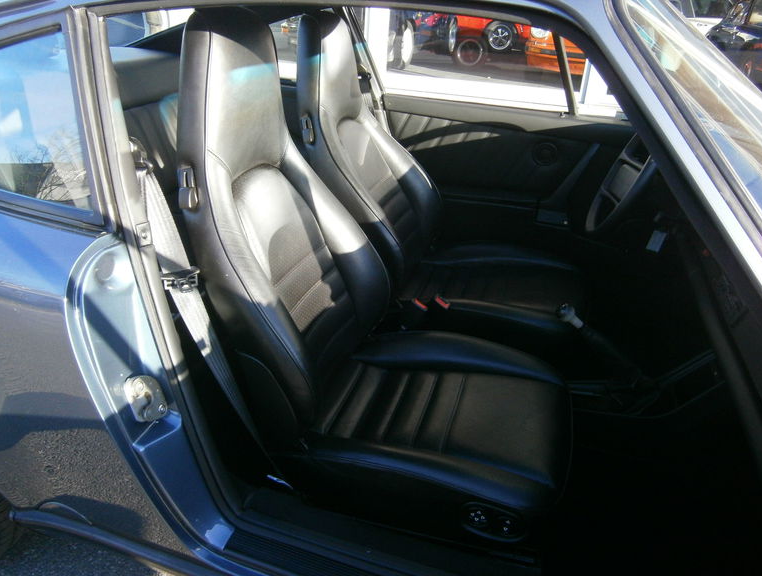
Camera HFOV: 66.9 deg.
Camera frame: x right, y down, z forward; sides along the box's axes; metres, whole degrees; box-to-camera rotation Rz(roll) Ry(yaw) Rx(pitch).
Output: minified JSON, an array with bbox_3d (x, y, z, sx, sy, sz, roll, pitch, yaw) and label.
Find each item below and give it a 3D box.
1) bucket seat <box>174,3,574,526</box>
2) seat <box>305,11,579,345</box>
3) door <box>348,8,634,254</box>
[{"bbox_3d":[0.026,-0.060,1.296,0.900,0.992,0.510,9,25,11],"label":"bucket seat"},{"bbox_3d":[0.215,-0.338,1.888,0.940,0.975,0.510,9,25,11],"label":"seat"},{"bbox_3d":[0.444,-0.466,2.130,1.080,0.960,0.240,9,25,11],"label":"door"}]

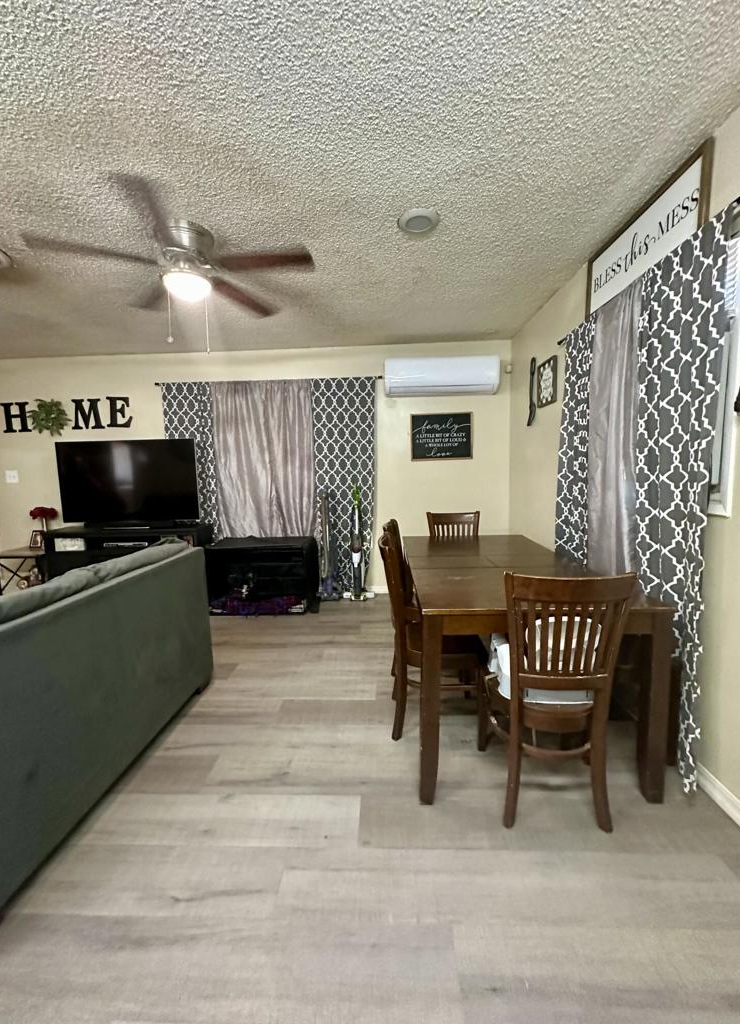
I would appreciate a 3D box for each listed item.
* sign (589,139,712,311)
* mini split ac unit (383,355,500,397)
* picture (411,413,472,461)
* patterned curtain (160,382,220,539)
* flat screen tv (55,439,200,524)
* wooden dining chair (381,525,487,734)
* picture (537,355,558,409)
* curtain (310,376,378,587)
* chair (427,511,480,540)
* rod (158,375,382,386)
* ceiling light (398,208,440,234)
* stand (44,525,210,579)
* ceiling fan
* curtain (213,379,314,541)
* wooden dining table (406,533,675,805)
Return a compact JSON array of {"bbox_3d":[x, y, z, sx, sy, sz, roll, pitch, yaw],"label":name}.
[{"bbox_3d":[1.270,-1.251,1.984,0.030,0.320,0.900,-1,6,2],"label":"sign"},{"bbox_3d":[0.673,-1.287,3.951,1.050,0.325,0.220,-1,6,2],"label":"mini split ac unit"},{"bbox_3d":[0.697,-0.729,4.009,0.593,0.452,0.025,-1,6,2],"label":"picture"},{"bbox_3d":[-1.748,-0.212,4.105,0.500,2.080,0.100,-1,6,2],"label":"patterned curtain"},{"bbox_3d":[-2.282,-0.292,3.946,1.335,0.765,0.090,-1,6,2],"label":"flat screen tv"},{"bbox_3d":[0.294,0.572,2.060,0.490,0.975,0.455,-1,6,2],"label":"wooden dining chair"},{"bbox_3d":[1.323,-0.958,3.088,0.025,0.318,0.335,-1,6,2],"label":"picture"},{"bbox_3d":[-0.236,-0.246,4.106,0.635,2.120,0.110,-1,6,2],"label":"curtain"},{"bbox_3d":[0.622,0.486,2.908,0.440,0.935,0.520,-1,6,2],"label":"chair"},{"bbox_3d":[-0.998,-1.276,4.026,2.240,0.032,0.050,-1,6,2],"label":"rod"},{"bbox_3d":[0.234,-1.379,1.981,0.195,0.030,0.195,-1,6,2],"label":"ceiling light"},{"bbox_3d":[-2.255,0.532,3.962,1.385,0.755,0.370,-1,6,2],"label":"stand"},{"bbox_3d":[-0.928,-1.218,2.047,1.290,0.320,1.270,-1,6,2],"label":"ceiling fan"},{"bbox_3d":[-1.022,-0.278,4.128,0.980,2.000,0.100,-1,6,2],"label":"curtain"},{"bbox_3d":[0.662,0.640,2.289,0.875,0.760,1.580,-1,6,2],"label":"wooden dining table"}]

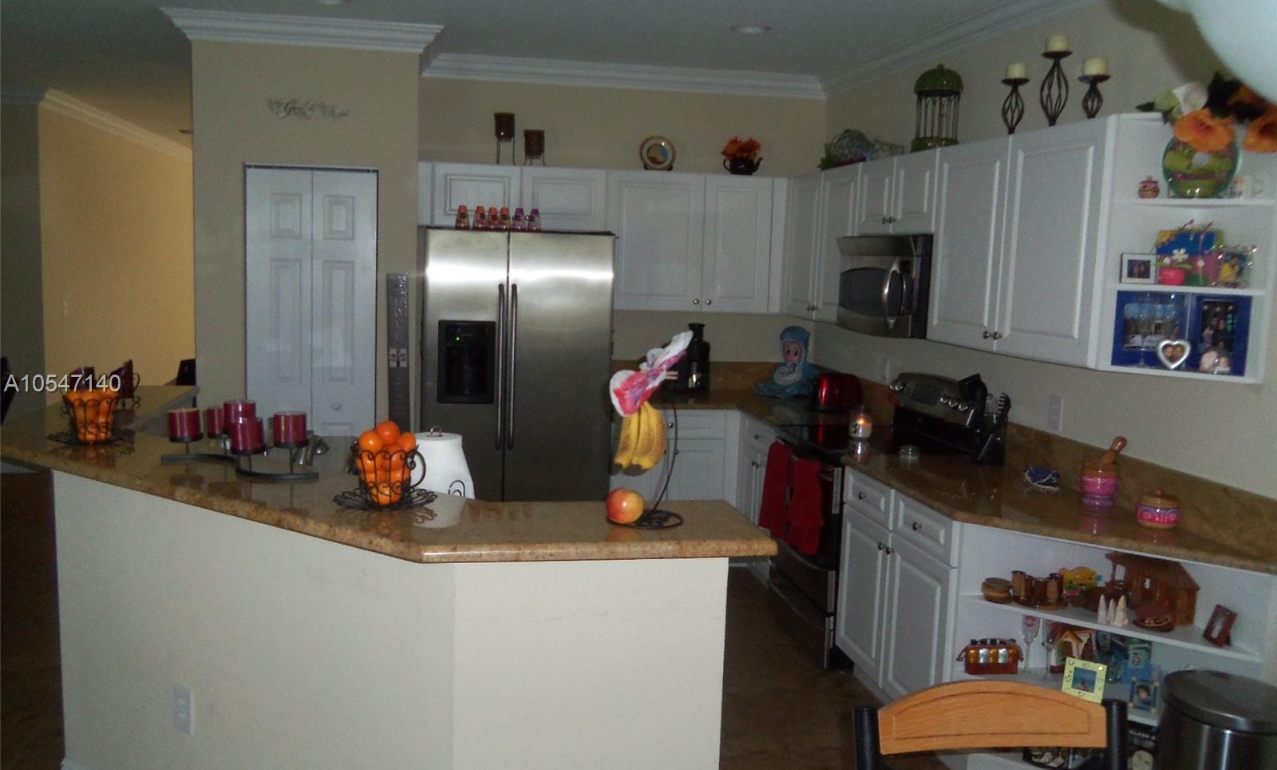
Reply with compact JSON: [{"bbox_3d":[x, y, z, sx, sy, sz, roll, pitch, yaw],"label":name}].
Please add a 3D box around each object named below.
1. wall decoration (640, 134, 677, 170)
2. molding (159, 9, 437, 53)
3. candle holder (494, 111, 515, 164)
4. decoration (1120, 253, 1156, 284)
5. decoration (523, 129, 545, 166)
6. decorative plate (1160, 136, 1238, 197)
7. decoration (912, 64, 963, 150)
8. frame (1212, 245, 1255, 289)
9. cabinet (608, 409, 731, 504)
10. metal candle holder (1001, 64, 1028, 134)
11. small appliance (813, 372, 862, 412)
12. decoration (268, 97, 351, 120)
[{"bbox_3d":[0.109,-1.296,5.828,0.212,0.210,0.060,0,7,-11],"label":"wall decoration"},{"bbox_3d":[-1.574,-1.674,4.908,1.275,0.112,0.115,0,7,-11],"label":"molding"},{"bbox_3d":[-0.725,-1.329,5.613,0.117,0.290,0.117,0,7,-11],"label":"candle holder"},{"bbox_3d":[1.491,-0.344,3.079,0.115,0.090,0.030,1,7,-2],"label":"decoration"},{"bbox_3d":[-0.573,-1.302,5.713,0.125,0.219,0.125,0,7,-11],"label":"decoration"},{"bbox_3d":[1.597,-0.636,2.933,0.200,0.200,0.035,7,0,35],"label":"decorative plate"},{"bbox_3d":[1.286,-1.175,4.415,0.220,0.397,0.220,0,7,-11],"label":"decoration"},{"bbox_3d":[1.652,-0.319,2.873,0.105,0.108,0.030,7,-1,39],"label":"frame"},{"bbox_3d":[0.111,0.510,5.947,0.705,0.840,0.608,0,7,-11],"label":"cabinet"},{"bbox_3d":[1.368,-1.029,3.772,0.100,0.280,0.100,0,7,-11],"label":"metal candle holder"},{"bbox_3d":[1.067,0.039,5.537,0.255,0.190,0.180,0,7,-11],"label":"small appliance"},{"bbox_3d":[-1.581,-1.323,4.952,0.382,0.103,0.015,0,7,-11],"label":"decoration"}]

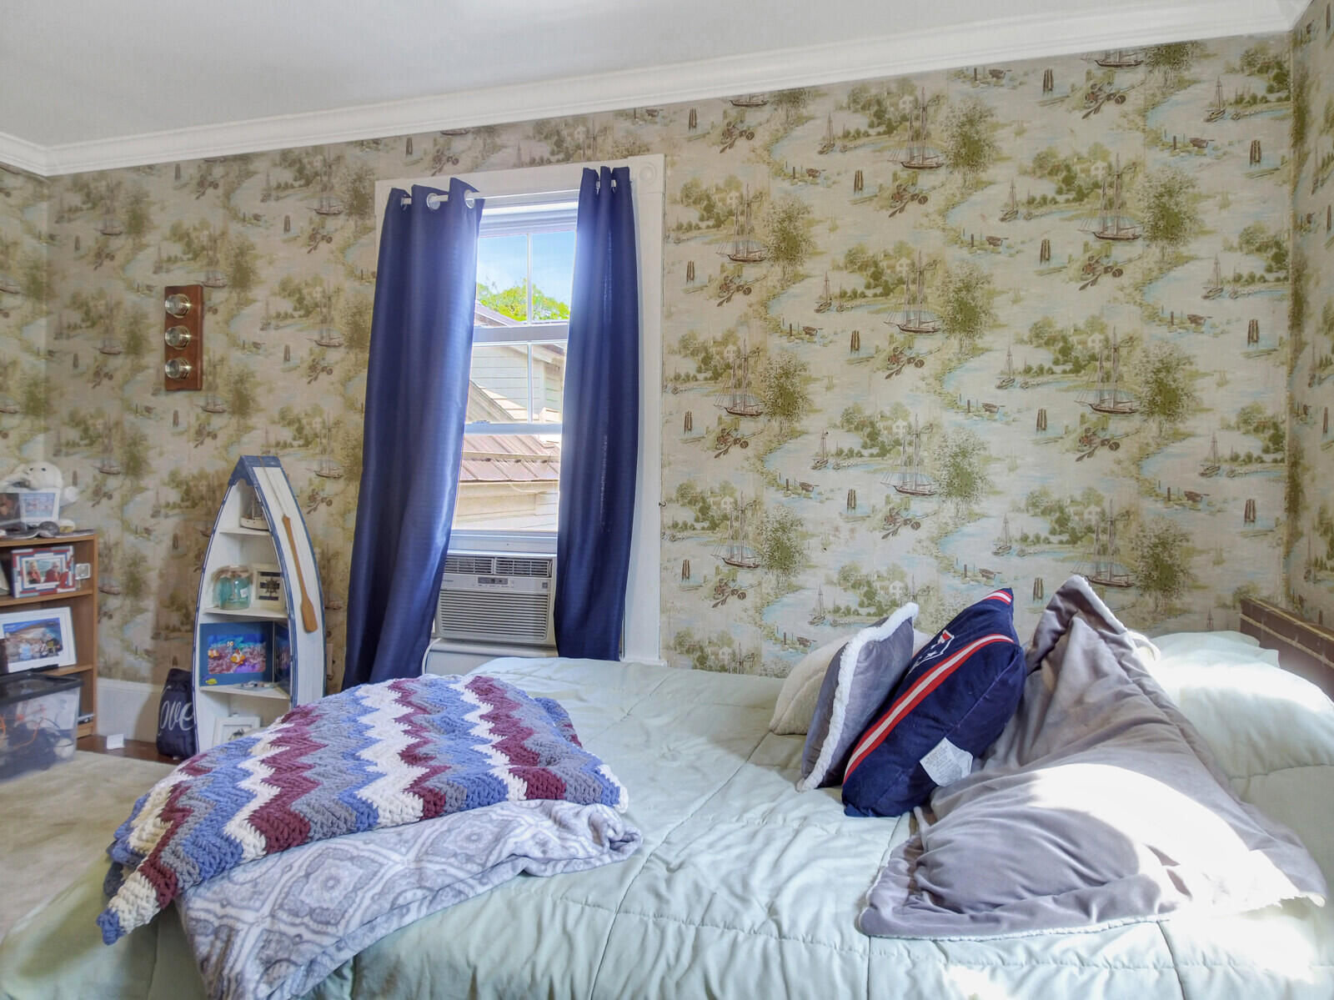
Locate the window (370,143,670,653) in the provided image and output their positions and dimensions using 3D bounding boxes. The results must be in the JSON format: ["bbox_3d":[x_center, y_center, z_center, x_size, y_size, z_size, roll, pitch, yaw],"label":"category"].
[{"bbox_3d":[-0.531,-0.297,2.936,1.101,1.670,0.120,1,1,17],"label":"window"}]

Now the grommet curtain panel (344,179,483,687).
[{"bbox_3d":[-0.873,-0.091,2.913,0.496,1.999,0.157,1,1,17],"label":"grommet curtain panel"}]

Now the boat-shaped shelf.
[{"bbox_3d":[-1.464,0.407,3.075,0.458,1.135,0.172,1,1,17],"label":"boat-shaped shelf"}]

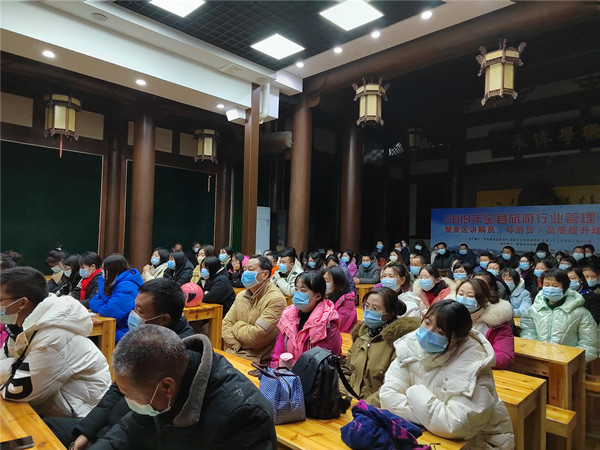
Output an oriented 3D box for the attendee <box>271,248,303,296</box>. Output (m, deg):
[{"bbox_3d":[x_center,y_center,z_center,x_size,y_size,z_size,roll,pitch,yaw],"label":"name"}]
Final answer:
[{"bbox_3d":[-0.167,0.999,5.322,0.540,1.380,0.750,0,-2,44],"label":"attendee"}]

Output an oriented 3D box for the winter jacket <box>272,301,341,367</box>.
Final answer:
[{"bbox_3d":[0.007,0.749,2.244,0.460,0.630,0.380,0,-2,38],"label":"winter jacket"}]

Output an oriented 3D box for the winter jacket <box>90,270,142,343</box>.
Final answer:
[{"bbox_3d":[-1.560,0.701,3.335,0.430,0.650,0.450,3,-2,-40],"label":"winter jacket"}]

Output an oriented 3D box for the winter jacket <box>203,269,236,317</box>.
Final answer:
[{"bbox_3d":[-0.962,0.850,4.765,0.460,0.610,0.430,0,-2,44],"label":"winter jacket"}]

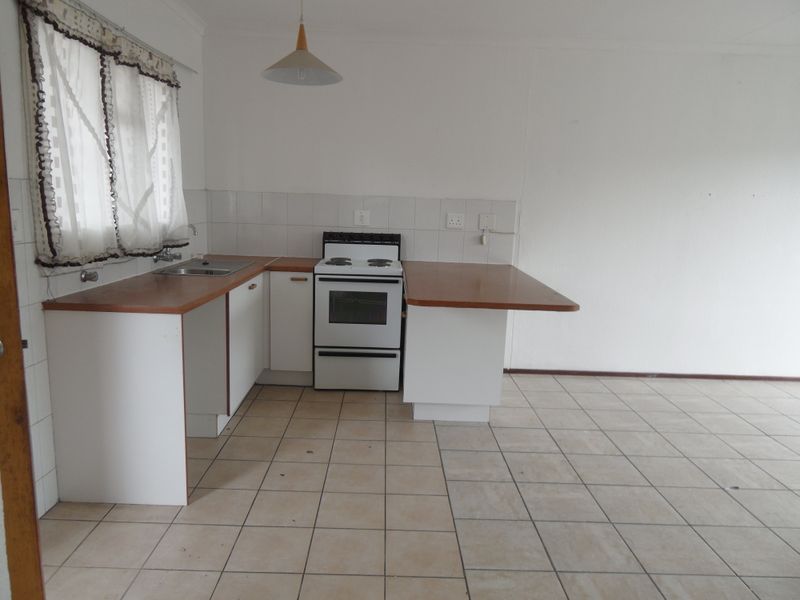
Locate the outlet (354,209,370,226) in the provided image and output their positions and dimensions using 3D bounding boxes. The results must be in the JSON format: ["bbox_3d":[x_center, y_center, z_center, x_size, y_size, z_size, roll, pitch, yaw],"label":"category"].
[{"bbox_3d":[-0.305,-0.663,4.472,0.122,0.120,0.015,2,9,-1],"label":"outlet"}]

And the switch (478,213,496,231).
[{"bbox_3d":[0.713,-0.628,4.471,0.122,0.120,0.015,2,10,-2],"label":"switch"}]

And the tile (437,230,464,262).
[{"bbox_3d":[0.416,-0.427,4.508,0.200,0.250,0.010,2,10,-2],"label":"tile"}]

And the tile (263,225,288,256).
[{"bbox_3d":[-1.000,-0.472,4.452,0.200,0.250,0.010,2,10,-2],"label":"tile"}]

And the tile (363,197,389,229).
[{"bbox_3d":[-0.185,-0.703,4.473,0.200,0.250,0.010,2,9,-1],"label":"tile"}]

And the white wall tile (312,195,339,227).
[{"bbox_3d":[-0.592,-0.716,4.465,0.200,0.250,0.010,2,9,-1],"label":"white wall tile"}]

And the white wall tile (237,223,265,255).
[{"bbox_3d":[-1.212,-0.486,4.494,0.200,0.250,0.010,2,9,-1],"label":"white wall tile"}]

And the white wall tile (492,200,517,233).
[{"bbox_3d":[0.830,-0.665,4.482,0.200,0.250,0.010,2,10,-2],"label":"white wall tile"}]

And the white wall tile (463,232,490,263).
[{"bbox_3d":[0.618,-0.421,4.516,0.200,0.250,0.010,2,10,-2],"label":"white wall tile"}]

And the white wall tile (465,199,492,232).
[{"bbox_3d":[0.629,-0.677,4.490,0.200,0.250,0.010,2,9,-1],"label":"white wall tile"}]

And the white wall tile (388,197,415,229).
[{"bbox_3d":[0.019,-0.697,4.477,0.200,0.250,0.010,2,9,-1],"label":"white wall tile"}]

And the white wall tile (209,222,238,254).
[{"bbox_3d":[-1.426,-0.493,4.489,0.210,0.250,0.010,2,9,-1],"label":"white wall tile"}]

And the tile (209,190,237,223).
[{"bbox_3d":[-1.403,-0.737,4.393,0.205,0.250,0.010,2,10,-2],"label":"tile"}]

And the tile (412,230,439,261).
[{"bbox_3d":[0.214,-0.434,4.500,0.200,0.250,0.010,2,10,-2],"label":"tile"}]

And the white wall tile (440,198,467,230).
[{"bbox_3d":[0.426,-0.678,4.466,0.200,0.250,0.010,2,10,-2],"label":"white wall tile"}]

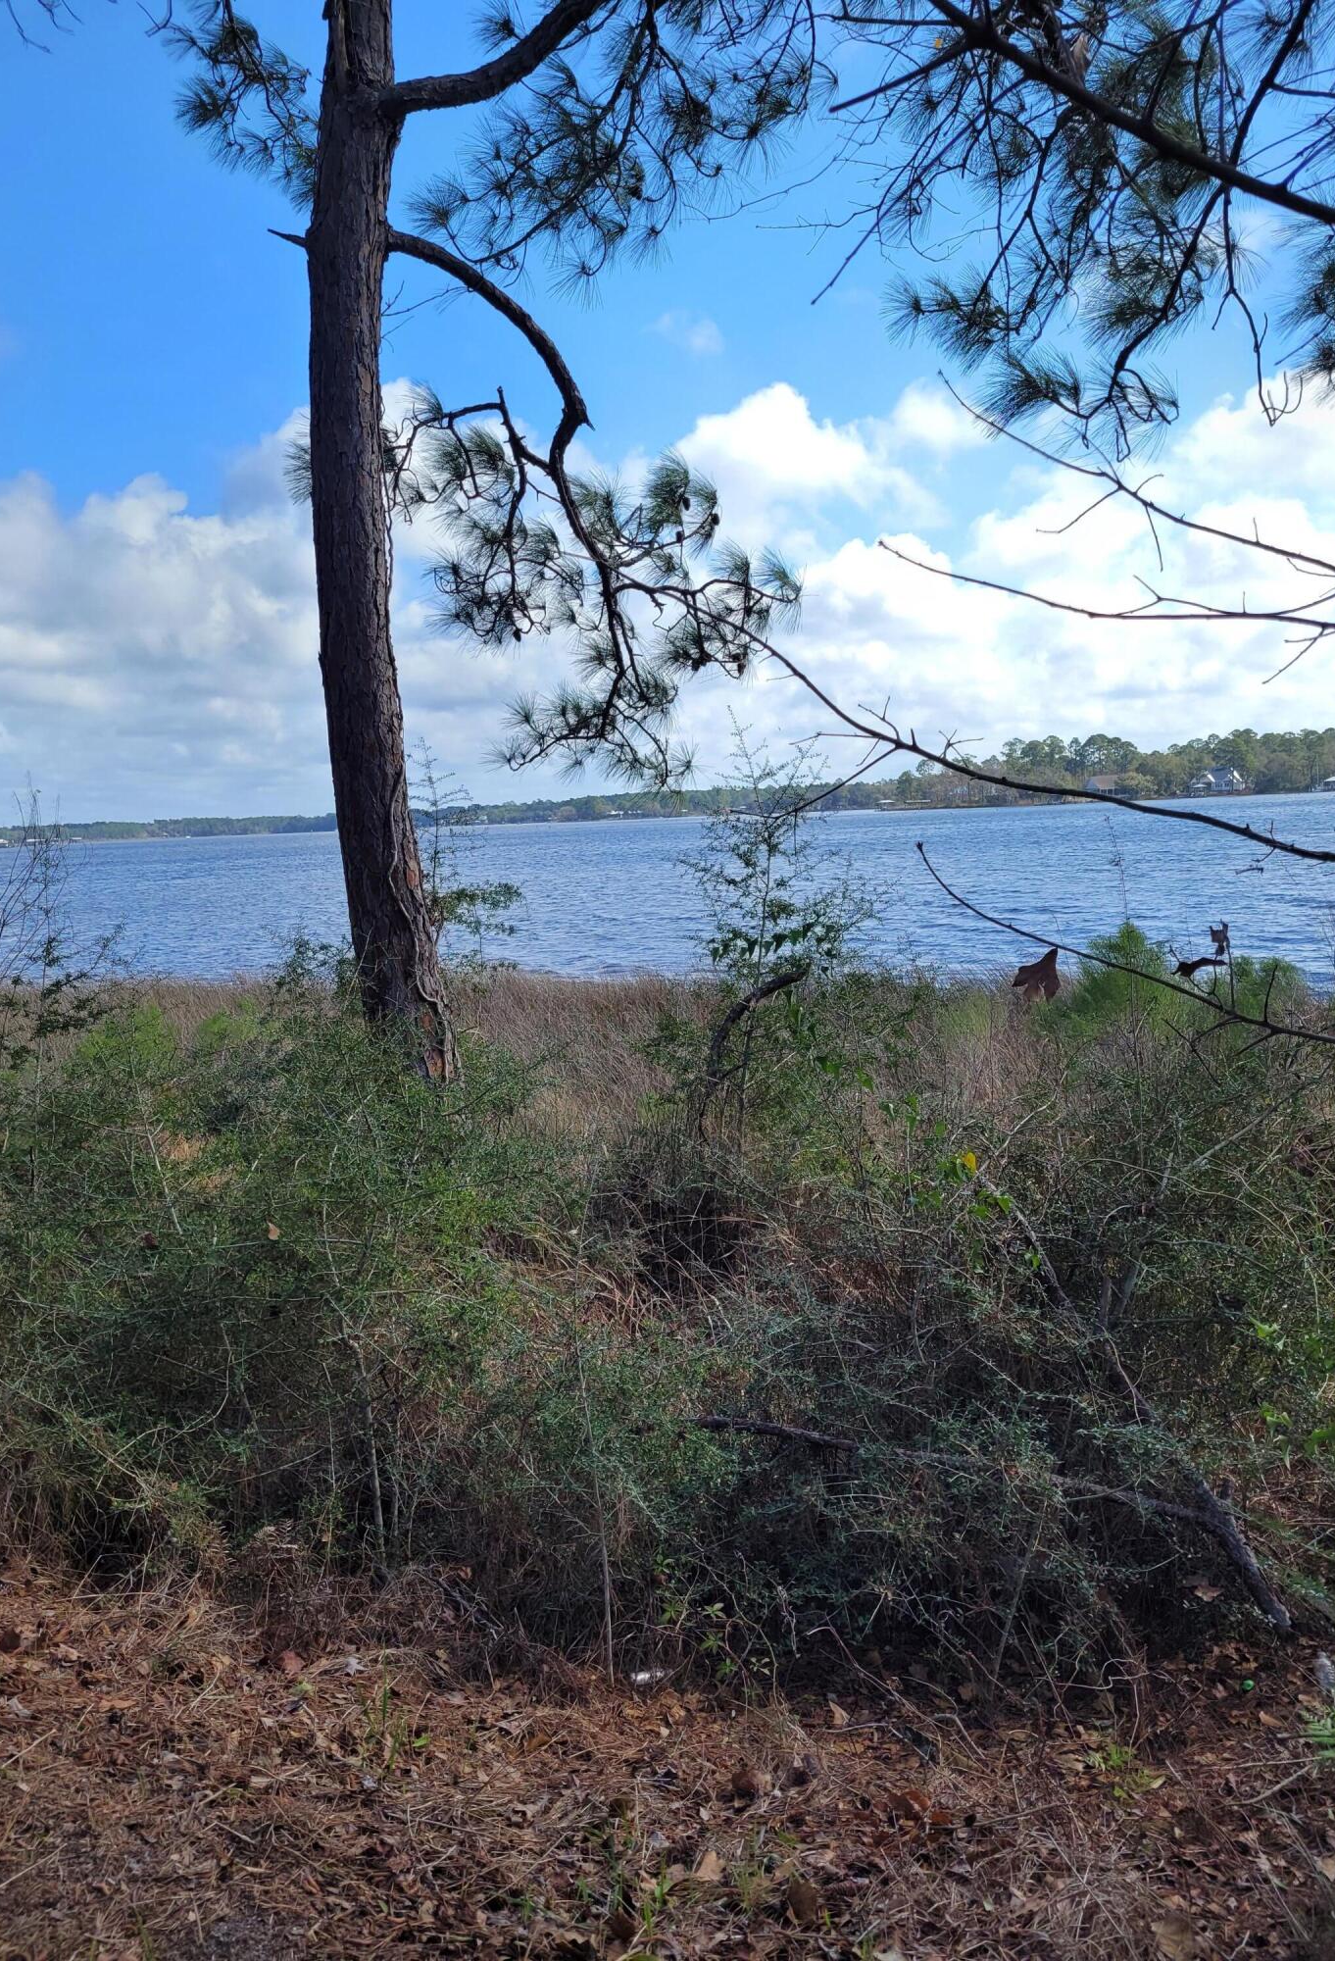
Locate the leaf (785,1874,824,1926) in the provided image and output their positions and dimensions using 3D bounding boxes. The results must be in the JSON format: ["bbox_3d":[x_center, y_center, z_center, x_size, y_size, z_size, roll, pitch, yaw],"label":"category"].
[{"bbox_3d":[0.205,1.373,2.200,0.060,0.062,0.050,-2,6,6],"label":"leaf"}]

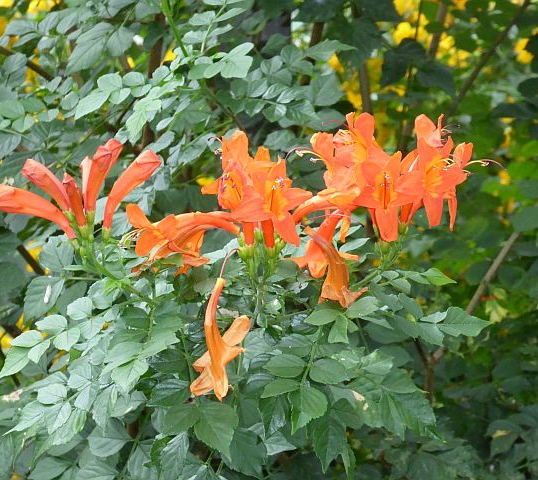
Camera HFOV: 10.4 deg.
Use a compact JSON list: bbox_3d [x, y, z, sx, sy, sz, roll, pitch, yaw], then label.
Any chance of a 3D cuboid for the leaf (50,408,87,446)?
[{"bbox_3d":[-0.106,0.100,1.570,0.017,0.028,0.007,36,-17,30],"label":"leaf"}]

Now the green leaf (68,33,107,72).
[{"bbox_3d":[-0.108,-0.111,1.750,0.017,0.030,0.011,38,-15,20],"label":"green leaf"}]

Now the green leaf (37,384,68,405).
[{"bbox_3d":[-0.116,0.083,1.580,0.018,0.005,0.014,-14,49,-5],"label":"green leaf"}]

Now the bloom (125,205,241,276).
[{"bbox_3d":[-0.046,0.000,1.580,0.057,0.037,0.038,-2,6,-18],"label":"bloom"}]

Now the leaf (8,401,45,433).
[{"bbox_3d":[-0.126,0.092,1.540,0.025,0.010,0.011,-36,66,-19],"label":"leaf"}]

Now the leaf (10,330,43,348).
[{"bbox_3d":[-0.127,0.053,1.550,0.018,0.007,0.010,-10,52,-8],"label":"leaf"}]

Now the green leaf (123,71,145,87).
[{"bbox_3d":[-0.081,-0.096,1.781,0.015,0.003,0.012,25,60,23],"label":"green leaf"}]

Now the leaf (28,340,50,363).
[{"bbox_3d":[-0.112,0.054,1.440,0.010,0.004,0.015,17,60,47],"label":"leaf"}]

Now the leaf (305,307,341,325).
[{"bbox_3d":[0.030,0.043,1.691,0.021,0.004,0.014,-12,46,-12],"label":"leaf"}]

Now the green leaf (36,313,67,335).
[{"bbox_3d":[-0.107,0.041,1.450,0.016,0.004,0.014,5,44,-9],"label":"green leaf"}]

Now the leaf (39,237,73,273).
[{"bbox_3d":[-0.115,0.008,1.600,0.018,0.020,0.010,-12,-17,-4],"label":"leaf"}]

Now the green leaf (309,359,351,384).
[{"bbox_3d":[0.036,0.076,1.700,0.023,0.005,0.016,24,57,9],"label":"green leaf"}]

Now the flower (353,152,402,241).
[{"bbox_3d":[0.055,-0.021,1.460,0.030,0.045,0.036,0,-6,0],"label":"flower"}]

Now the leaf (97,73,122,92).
[{"bbox_3d":[-0.081,-0.080,1.500,0.013,0.004,0.012,25,51,6],"label":"leaf"}]

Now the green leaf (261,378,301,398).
[{"bbox_3d":[0.005,0.071,1.420,0.019,0.004,0.012,-20,44,-14],"label":"green leaf"}]

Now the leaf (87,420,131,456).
[{"bbox_3d":[-0.086,0.107,1.600,0.024,0.021,0.010,0,-20,0],"label":"leaf"}]

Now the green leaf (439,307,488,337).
[{"bbox_3d":[0.109,0.046,1.660,0.031,0.021,0.006,9,-35,-1],"label":"green leaf"}]

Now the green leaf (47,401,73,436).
[{"bbox_3d":[-0.119,0.100,1.670,0.014,0.022,0.004,21,-26,18],"label":"green leaf"}]

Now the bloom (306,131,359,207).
[{"bbox_3d":[0.036,-0.038,1.630,0.033,0.040,0.036,4,7,37],"label":"bloom"}]

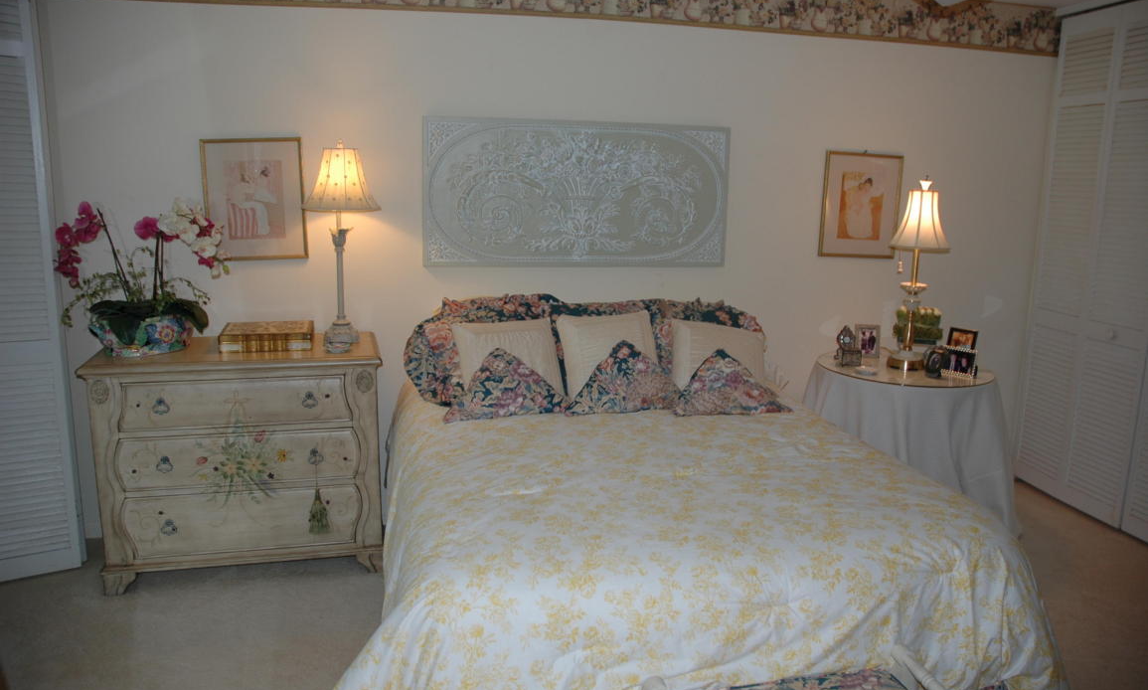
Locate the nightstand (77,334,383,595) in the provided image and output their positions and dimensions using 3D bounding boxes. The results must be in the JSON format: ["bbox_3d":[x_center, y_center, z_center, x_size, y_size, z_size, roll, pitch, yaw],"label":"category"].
[{"bbox_3d":[-1.283,0.437,3.407,1.040,0.870,0.510,-2,11,-13],"label":"nightstand"}]

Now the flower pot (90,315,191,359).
[{"bbox_3d":[-1.682,-0.044,3.362,0.380,0.145,0.330,-1,10,-13],"label":"flower pot"}]

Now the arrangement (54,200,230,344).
[{"bbox_3d":[-1.648,-0.283,3.298,0.597,0.535,0.420,-1,10,-13],"label":"arrangement"}]

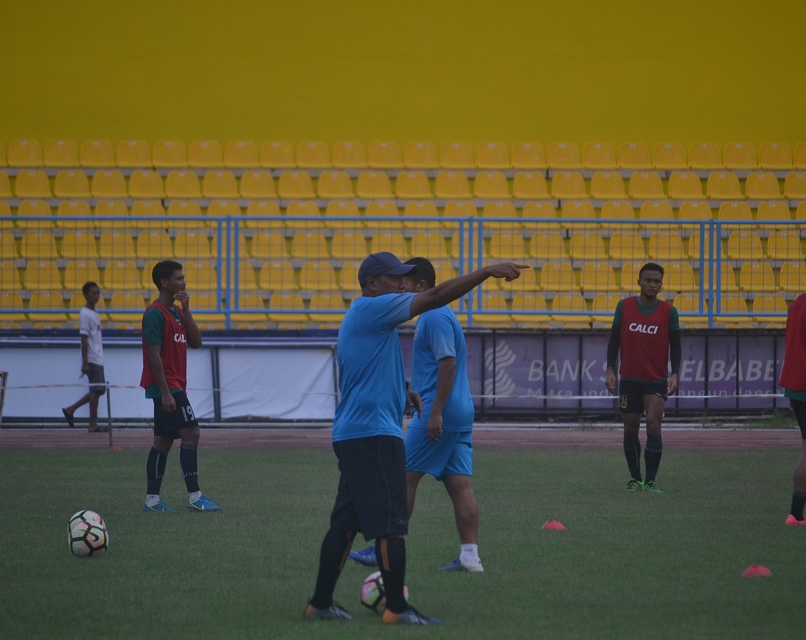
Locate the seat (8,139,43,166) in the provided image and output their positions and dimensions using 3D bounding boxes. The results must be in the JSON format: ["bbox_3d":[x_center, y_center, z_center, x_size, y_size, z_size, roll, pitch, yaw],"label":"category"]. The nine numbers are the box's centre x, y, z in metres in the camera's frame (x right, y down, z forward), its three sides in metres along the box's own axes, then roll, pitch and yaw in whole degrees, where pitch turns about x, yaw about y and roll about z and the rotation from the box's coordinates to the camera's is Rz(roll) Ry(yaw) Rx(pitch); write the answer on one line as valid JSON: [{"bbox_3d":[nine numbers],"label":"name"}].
[{"bbox_3d":[-4.679,-2.076,89.232,0.450,0.350,0.420,0,0,-4],"label":"seat"}]

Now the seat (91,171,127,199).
[{"bbox_3d":[-3.767,-1.737,92.486,0.455,0.355,0.410,0,0,-8],"label":"seat"}]

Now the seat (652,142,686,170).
[{"bbox_3d":[3.407,-2.097,92.278,0.440,0.350,0.420,0,0,-5],"label":"seat"}]

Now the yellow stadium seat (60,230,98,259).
[{"bbox_3d":[-4.085,-0.949,91.045,0.455,0.355,0.410,0,0,-8],"label":"yellow stadium seat"}]

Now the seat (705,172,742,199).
[{"bbox_3d":[4.072,-1.706,91.392,0.440,0.350,0.420,0,0,-5],"label":"seat"}]

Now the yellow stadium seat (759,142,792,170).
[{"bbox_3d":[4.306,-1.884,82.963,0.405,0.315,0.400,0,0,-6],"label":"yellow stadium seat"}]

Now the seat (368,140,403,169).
[{"bbox_3d":[-0.219,-2.125,92.882,0.450,0.355,0.420,0,0,-5],"label":"seat"}]

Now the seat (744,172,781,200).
[{"bbox_3d":[4.624,-1.721,92.470,0.450,0.355,0.420,0,0,-5],"label":"seat"}]

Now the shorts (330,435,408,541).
[{"bbox_3d":[-0.158,0.756,33.000,0.360,0.520,0.380,0,0,-7],"label":"shorts"}]

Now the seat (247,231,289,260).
[{"bbox_3d":[-1.670,-0.920,88.939,0.440,0.350,0.420,0,0,-5],"label":"seat"}]

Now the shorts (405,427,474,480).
[{"bbox_3d":[0.192,0.720,39.400,0.390,0.320,0.420,0,0,-5],"label":"shorts"}]

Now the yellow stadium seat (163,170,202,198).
[{"bbox_3d":[-2.801,-1.727,91.876,0.450,0.355,0.420,0,0,-5],"label":"yellow stadium seat"}]

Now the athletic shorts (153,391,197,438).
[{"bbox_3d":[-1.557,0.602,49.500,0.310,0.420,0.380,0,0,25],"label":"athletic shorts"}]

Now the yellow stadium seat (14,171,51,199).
[{"bbox_3d":[-4.711,-1.728,91.723,0.450,0.355,0.420,0,0,-5],"label":"yellow stadium seat"}]

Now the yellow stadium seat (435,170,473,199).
[{"bbox_3d":[0.623,-1.672,88.849,0.450,0.350,0.420,0,0,-4],"label":"yellow stadium seat"}]

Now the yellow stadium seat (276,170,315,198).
[{"bbox_3d":[-1.337,-1.669,88.695,0.450,0.350,0.420,0,0,-4],"label":"yellow stadium seat"}]

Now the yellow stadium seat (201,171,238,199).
[{"bbox_3d":[-2.310,-1.702,90.778,0.440,0.350,0.420,0,0,-5],"label":"yellow stadium seat"}]

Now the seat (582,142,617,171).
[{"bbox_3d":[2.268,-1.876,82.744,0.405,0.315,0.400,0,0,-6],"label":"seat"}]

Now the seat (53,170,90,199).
[{"bbox_3d":[-4.074,-1.665,88.479,0.450,0.350,0.420,0,0,-4],"label":"seat"}]

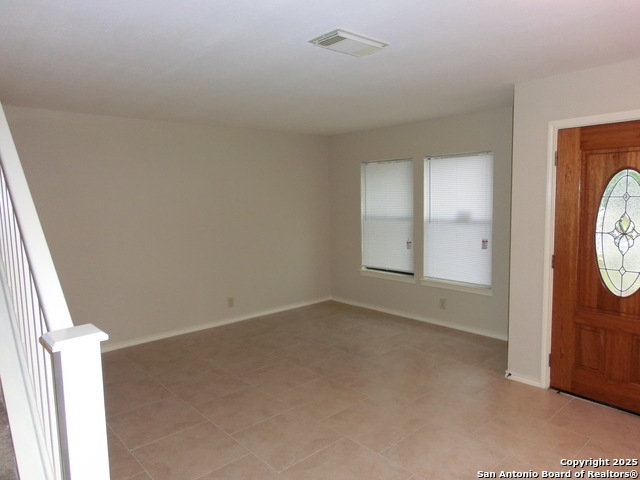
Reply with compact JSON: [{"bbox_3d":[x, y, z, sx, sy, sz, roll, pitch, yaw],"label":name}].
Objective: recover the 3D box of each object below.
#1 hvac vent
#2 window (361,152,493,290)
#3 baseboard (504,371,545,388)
[{"bbox_3d":[0.170,-1.103,2.521,0.408,0.030,0.255,-6,7,-41],"label":"hvac vent"},{"bbox_3d":[1.227,-0.246,5.473,0.100,1.503,1.914,-6,7,-41],"label":"window"},{"bbox_3d":[1.702,1.157,3.700,0.020,0.063,0.300,-6,7,-41],"label":"baseboard"}]

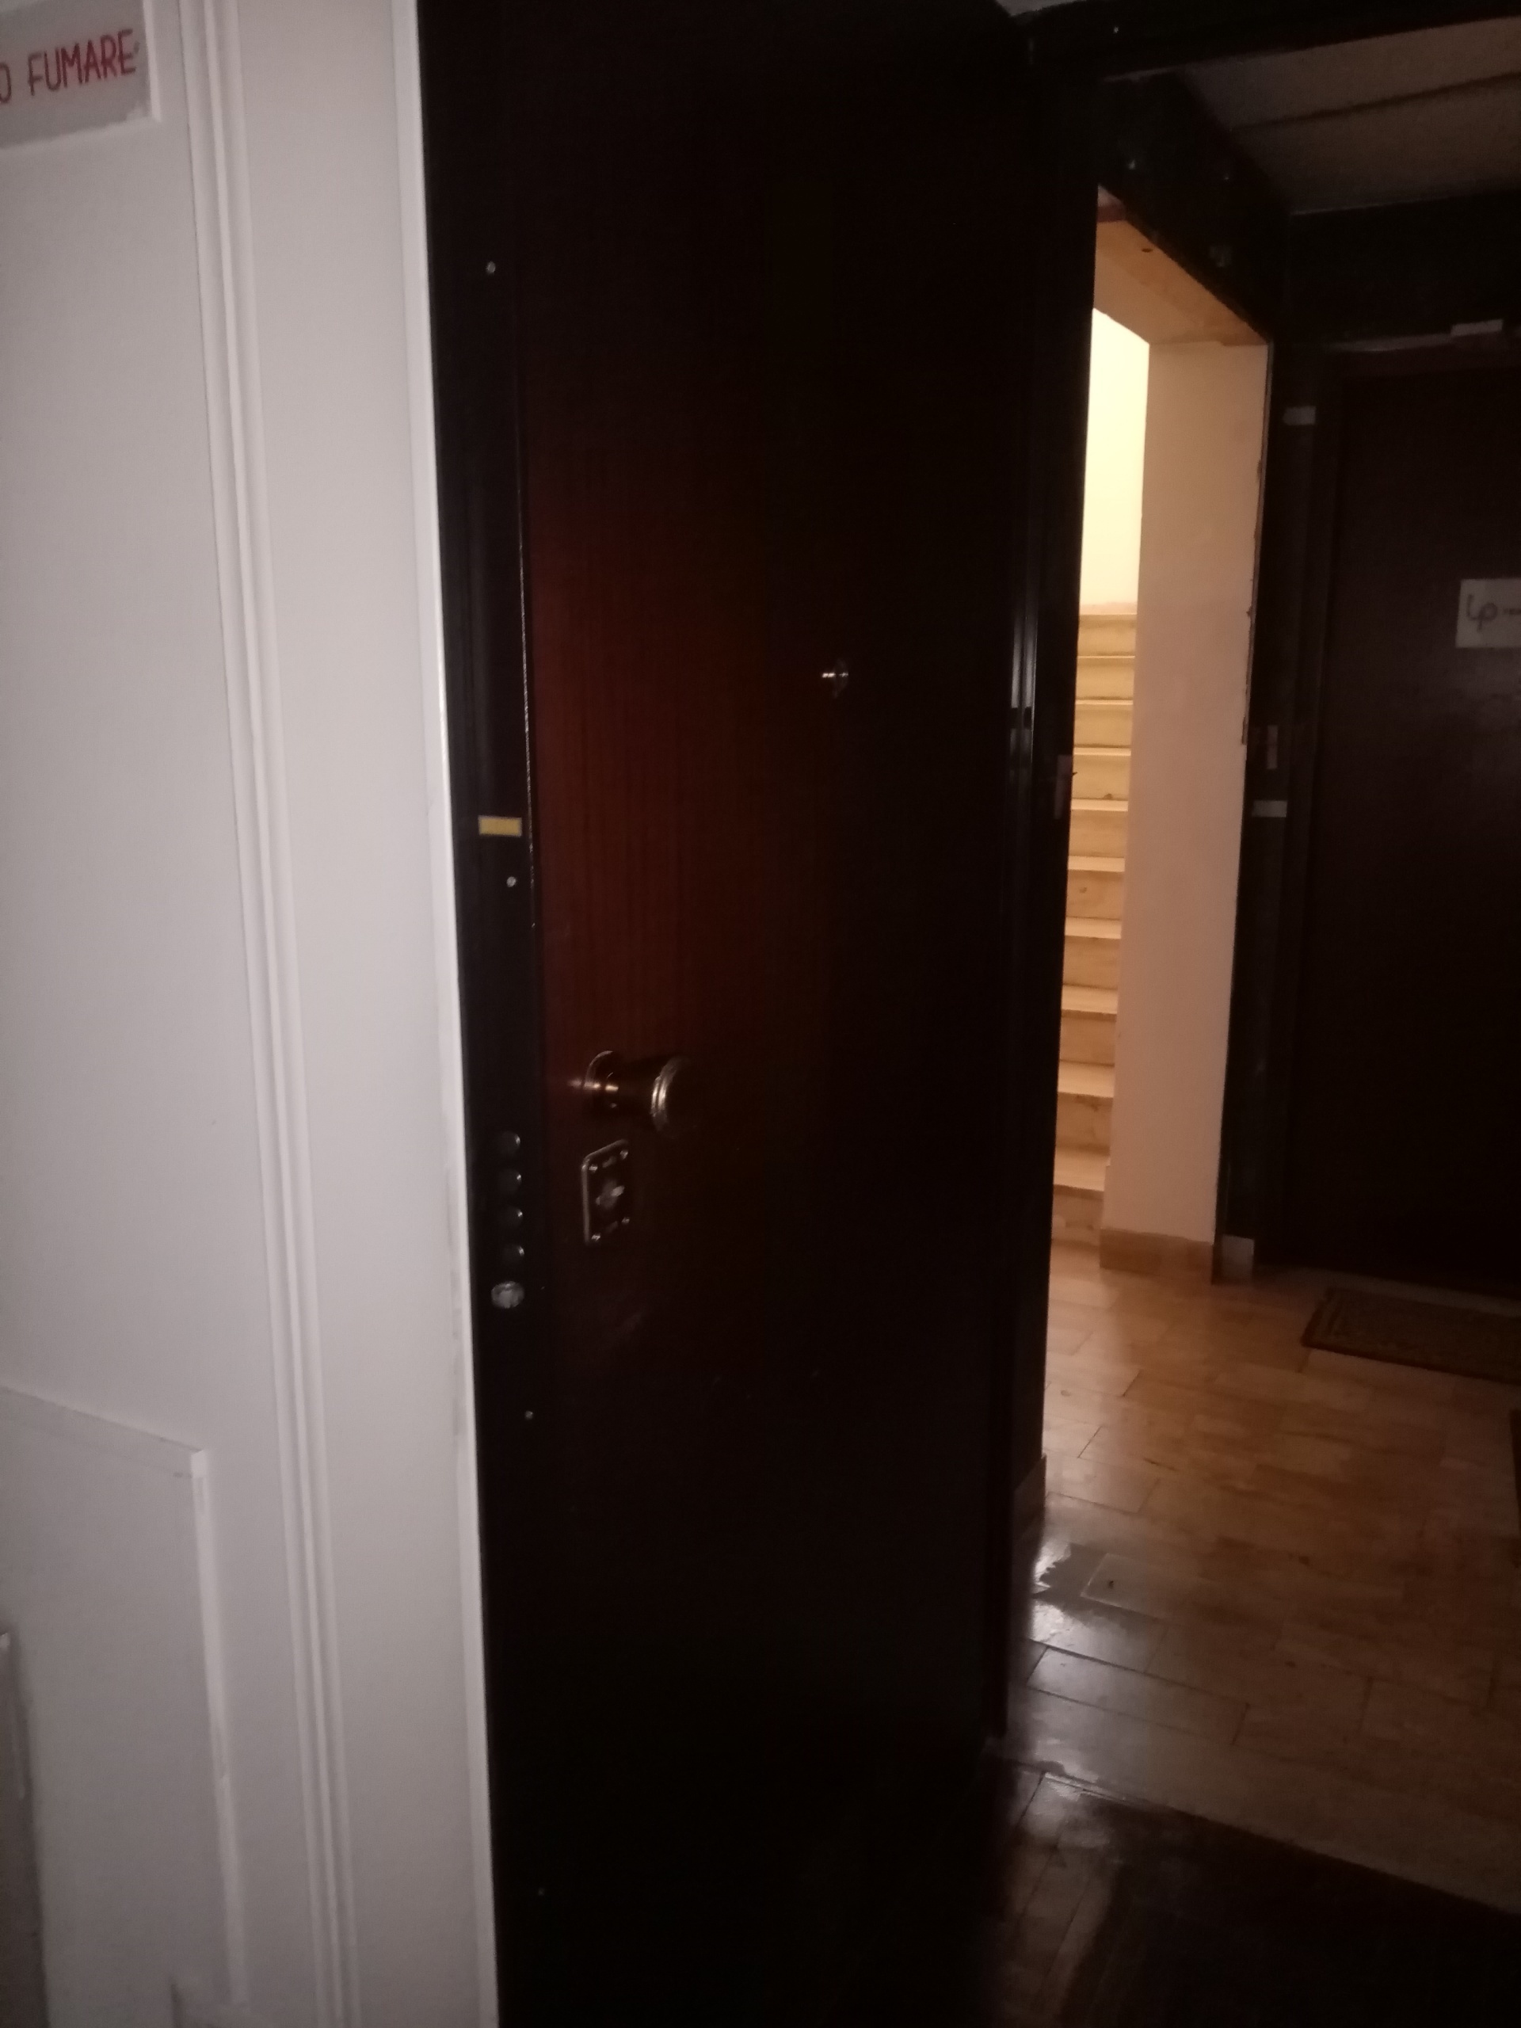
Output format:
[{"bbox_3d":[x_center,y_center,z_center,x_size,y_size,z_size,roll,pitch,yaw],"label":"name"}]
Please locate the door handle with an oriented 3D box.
[{"bbox_3d":[-0.088,0.056,1.129,0.065,0.061,0.061,7,13,29],"label":"door handle"}]

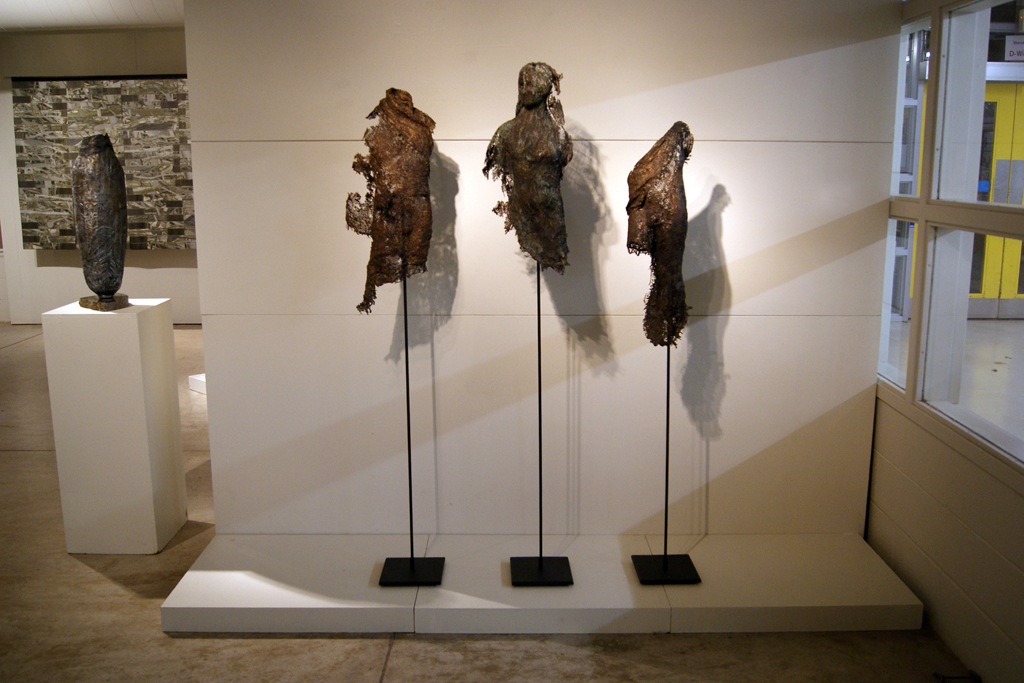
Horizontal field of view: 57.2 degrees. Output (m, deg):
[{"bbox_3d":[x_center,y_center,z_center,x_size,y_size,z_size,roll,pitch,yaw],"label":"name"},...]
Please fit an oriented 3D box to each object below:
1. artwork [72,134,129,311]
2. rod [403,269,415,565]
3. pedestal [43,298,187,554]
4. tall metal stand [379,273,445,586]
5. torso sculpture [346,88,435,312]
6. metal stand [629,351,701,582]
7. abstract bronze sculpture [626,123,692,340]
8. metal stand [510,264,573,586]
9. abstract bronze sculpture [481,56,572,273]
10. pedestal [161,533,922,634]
[{"bbox_3d":[-1.581,-0.461,3.612,0.196,0.656,0.190,0,11,0],"label":"artwork"},{"bbox_3d":[-0.346,0.287,3.179,0.010,1.046,0.010,0,11,0],"label":"rod"},{"bbox_3d":[-1.569,0.331,3.761,0.350,0.953,0.349,0,11,0],"label":"pedestal"},{"bbox_3d":[-0.344,0.295,3.180,0.206,1.063,0.206,0,11,0],"label":"tall metal stand"},{"bbox_3d":[-0.391,-0.446,3.025,0.275,0.710,0.165,0,11,0],"label":"torso sculpture"},{"bbox_3d":[0.536,0.411,3.212,0.206,0.817,0.206,0,11,0],"label":"metal stand"},{"bbox_3d":[0.483,-0.340,3.055,0.213,0.723,0.157,0,11,0],"label":"abstract bronze sculpture"},{"bbox_3d":[0.100,0.281,3.177,0.206,1.087,0.206,0,11,0],"label":"metal stand"},{"bbox_3d":[0.050,-0.550,3.004,0.280,0.657,0.173,0,11,0],"label":"abstract bronze sculpture"},{"bbox_3d":[0.098,0.848,3.343,2.475,0.088,0.588,0,11,0],"label":"pedestal"}]

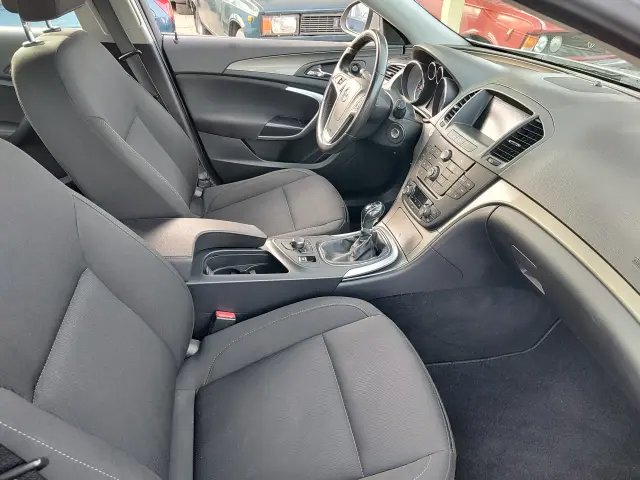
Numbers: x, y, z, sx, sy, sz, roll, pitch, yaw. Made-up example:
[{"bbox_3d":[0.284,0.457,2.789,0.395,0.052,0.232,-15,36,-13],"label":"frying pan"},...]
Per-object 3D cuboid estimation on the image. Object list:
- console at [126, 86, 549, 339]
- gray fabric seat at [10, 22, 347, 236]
[{"bbox_3d":[-0.036,-0.051,1.022,0.920,0.630,0.335,-4,34,-11],"label":"console"},{"bbox_3d":[-0.312,-0.244,1.278,0.790,0.740,0.530,-4,34,-11],"label":"gray fabric seat"}]

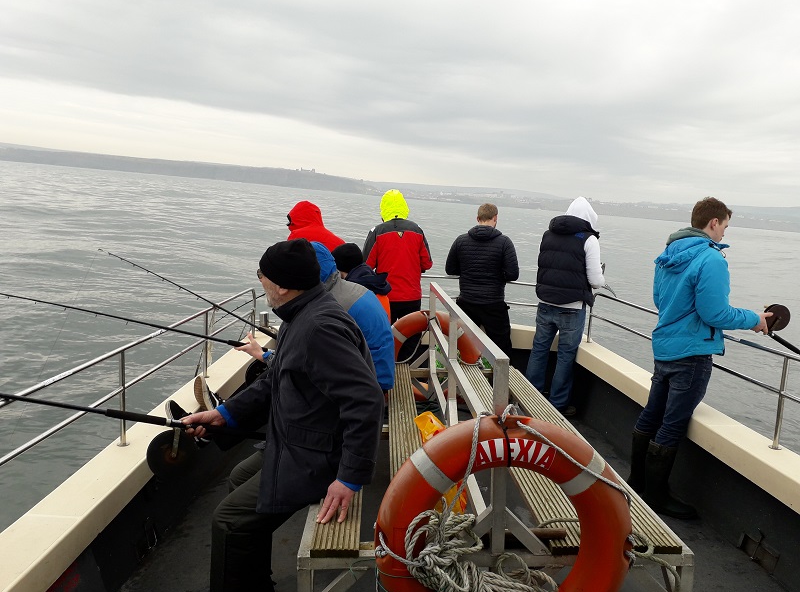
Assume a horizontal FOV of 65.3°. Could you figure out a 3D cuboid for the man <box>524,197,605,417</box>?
[{"bbox_3d":[1.420,0.070,5.160,0.500,1.740,0.580,-4,13,-44],"label":"man"}]

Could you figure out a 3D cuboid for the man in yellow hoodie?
[{"bbox_3d":[0.000,0.040,5.130,0.600,1.770,0.500,5,9,0],"label":"man in yellow hoodie"}]

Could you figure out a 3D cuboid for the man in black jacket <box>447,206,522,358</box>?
[{"bbox_3d":[0.700,0.090,5.200,0.600,1.700,0.500,7,9,12],"label":"man in black jacket"}]

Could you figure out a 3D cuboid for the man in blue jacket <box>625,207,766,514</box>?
[{"bbox_3d":[1.610,0.330,3.360,0.600,1.710,0.550,3,9,-15],"label":"man in blue jacket"}]

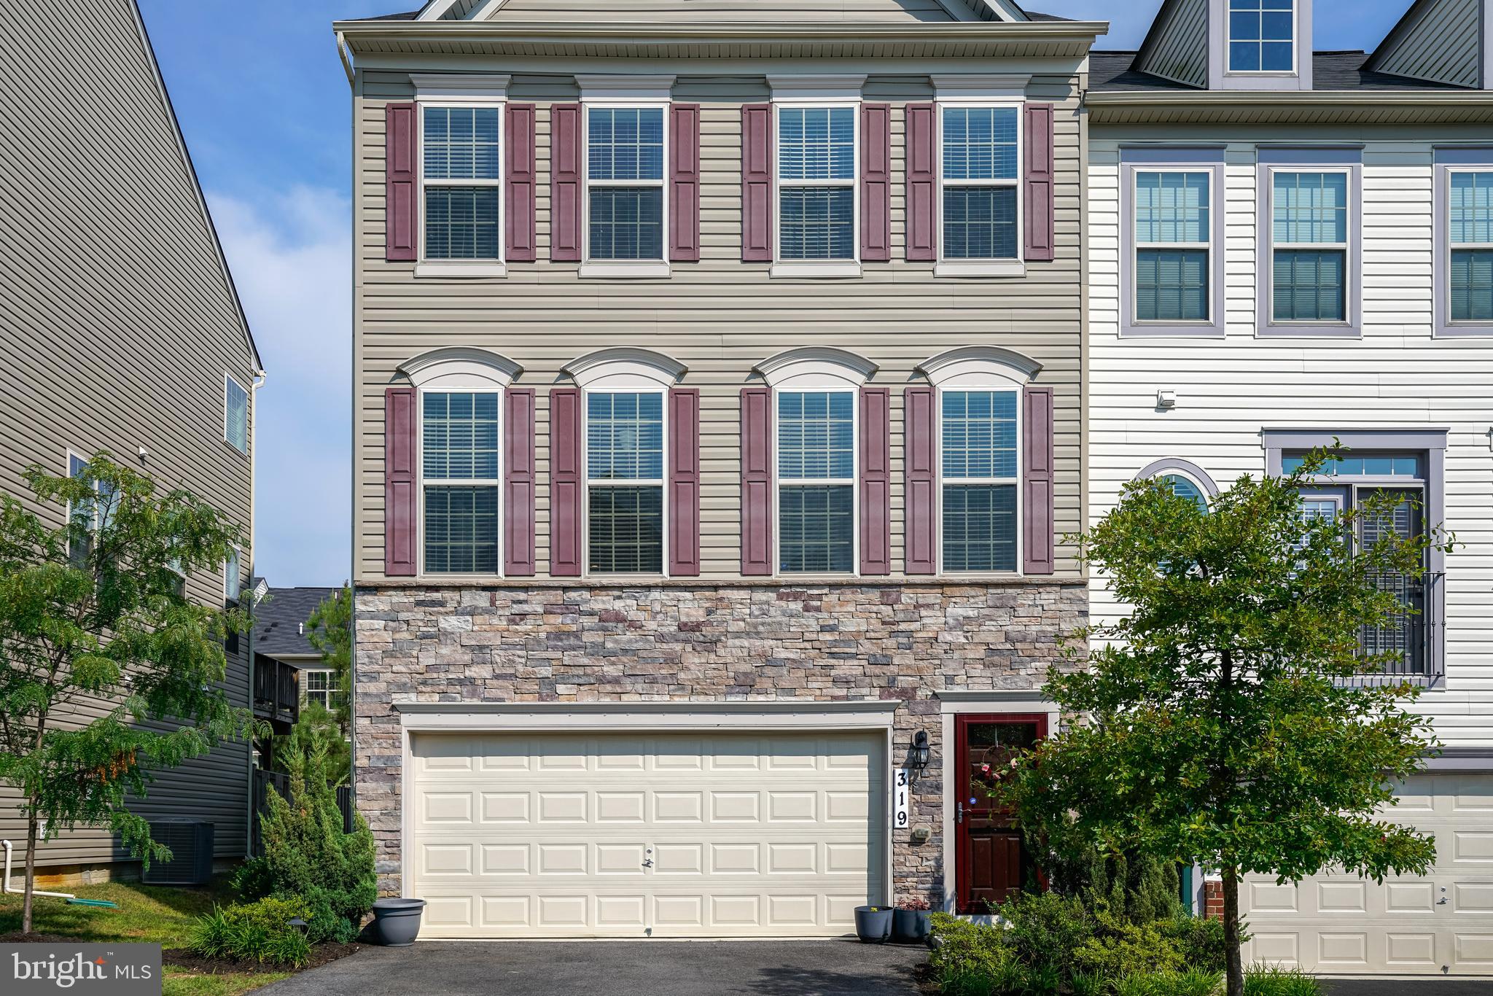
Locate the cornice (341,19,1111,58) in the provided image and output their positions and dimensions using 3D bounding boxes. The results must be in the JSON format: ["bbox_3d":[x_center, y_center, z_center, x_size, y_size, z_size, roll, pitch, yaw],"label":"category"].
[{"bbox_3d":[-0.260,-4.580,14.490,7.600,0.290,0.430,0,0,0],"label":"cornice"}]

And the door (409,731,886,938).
[{"bbox_3d":[-1.005,3.470,14.950,4.880,2.140,0.100,0,0,0],"label":"door"}]

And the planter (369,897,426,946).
[{"bbox_3d":[-3.437,4.200,14.370,0.550,0.450,0.550,0,0,0],"label":"planter"}]

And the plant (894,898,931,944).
[{"bbox_3d":[1.665,4.200,14.450,0.395,0.440,0.395,0,0,0],"label":"plant"}]

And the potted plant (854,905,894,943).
[{"bbox_3d":[1.270,4.250,14.450,0.385,0.380,0.385,0,0,0],"label":"potted plant"}]

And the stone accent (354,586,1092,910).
[{"bbox_3d":[-0.265,2.570,14.690,7.400,3.430,0.220,0,0,0],"label":"stone accent"}]

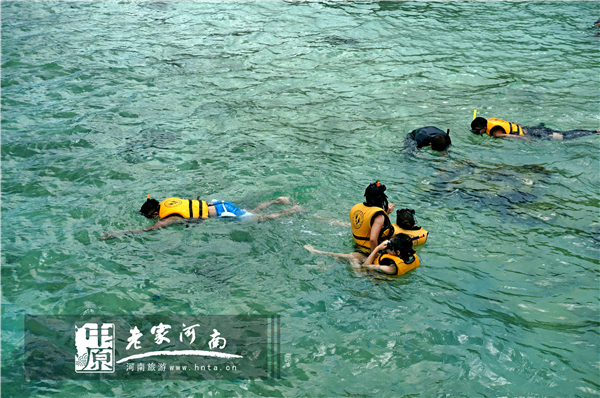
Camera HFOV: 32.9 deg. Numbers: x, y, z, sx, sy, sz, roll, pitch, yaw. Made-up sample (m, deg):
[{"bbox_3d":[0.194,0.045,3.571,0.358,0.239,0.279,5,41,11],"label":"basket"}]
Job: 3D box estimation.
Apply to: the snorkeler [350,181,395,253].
[{"bbox_3d":[0.763,0.503,10.394,0.450,1.450,0.480,-16,27,-34],"label":"snorkeler"}]

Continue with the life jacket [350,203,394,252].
[{"bbox_3d":[0.732,0.302,10.385,0.330,0.480,0.420,-16,27,-34],"label":"life jacket"}]

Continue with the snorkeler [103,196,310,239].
[{"bbox_3d":[-1.085,0.195,11.300,2.150,0.420,0.750,-4,22,-9],"label":"snorkeler"}]

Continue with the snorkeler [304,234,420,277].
[{"bbox_3d":[0.656,0.651,10.295,1.100,0.800,0.520,10,24,23],"label":"snorkeler"}]

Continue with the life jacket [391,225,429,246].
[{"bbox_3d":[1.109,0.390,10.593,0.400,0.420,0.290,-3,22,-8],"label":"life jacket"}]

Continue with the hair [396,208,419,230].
[{"bbox_3d":[1.112,0.210,10.398,0.200,0.220,0.220,2,22,5],"label":"hair"}]

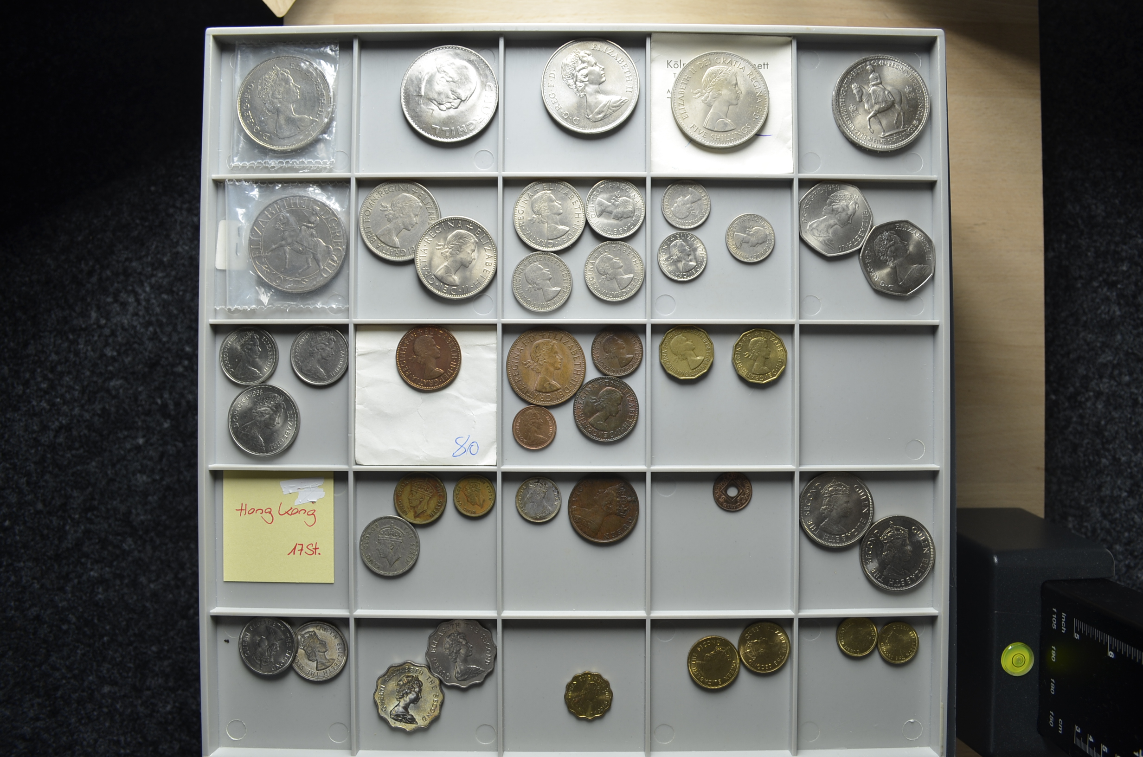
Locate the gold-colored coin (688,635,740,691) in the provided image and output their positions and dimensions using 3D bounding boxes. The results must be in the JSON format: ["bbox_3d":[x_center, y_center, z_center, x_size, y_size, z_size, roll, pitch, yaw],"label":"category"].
[{"bbox_3d":[0.056,0.113,0.341,0.021,0.002,0.021,0,90,0],"label":"gold-colored coin"}]

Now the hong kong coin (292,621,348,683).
[{"bbox_3d":[-0.099,0.108,0.338,0.024,0.002,0.024,0,90,0],"label":"hong kong coin"}]

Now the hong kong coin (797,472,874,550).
[{"bbox_3d":[0.105,0.052,0.338,0.030,0.002,0.030,0,90,0],"label":"hong kong coin"}]

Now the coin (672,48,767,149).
[{"bbox_3d":[0.059,-0.110,0.340,0.039,0.003,0.039,0,90,0],"label":"coin"}]

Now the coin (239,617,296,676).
[{"bbox_3d":[-0.120,0.106,0.337,0.024,0.002,0.024,0,90,0],"label":"coin"}]

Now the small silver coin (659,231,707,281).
[{"bbox_3d":[0.044,-0.048,0.340,0.019,0.002,0.019,0,89,0],"label":"small silver coin"}]

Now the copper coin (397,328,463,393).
[{"bbox_3d":[-0.056,-0.008,0.338,0.025,0.002,0.025,0,90,0],"label":"copper coin"}]

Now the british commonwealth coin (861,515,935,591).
[{"bbox_3d":[0.129,0.069,0.338,0.030,0.002,0.030,0,89,0],"label":"british commonwealth coin"}]

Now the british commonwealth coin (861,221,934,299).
[{"bbox_3d":[0.129,-0.048,0.341,0.030,0.003,0.030,0,90,0],"label":"british commonwealth coin"}]

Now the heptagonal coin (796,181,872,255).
[{"bbox_3d":[0.105,-0.063,0.340,0.030,0.002,0.030,0,89,0],"label":"heptagonal coin"}]

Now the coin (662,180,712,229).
[{"bbox_3d":[0.045,-0.069,0.339,0.019,0.001,0.019,0,90,0],"label":"coin"}]

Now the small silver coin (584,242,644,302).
[{"bbox_3d":[0.017,-0.042,0.339,0.024,0.002,0.024,0,90,0],"label":"small silver coin"}]

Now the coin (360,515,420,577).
[{"bbox_3d":[-0.072,0.066,0.338,0.024,0.002,0.024,0,90,0],"label":"coin"}]

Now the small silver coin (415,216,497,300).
[{"bbox_3d":[-0.046,-0.048,0.339,0.032,0.002,0.032,0,91,-3],"label":"small silver coin"}]

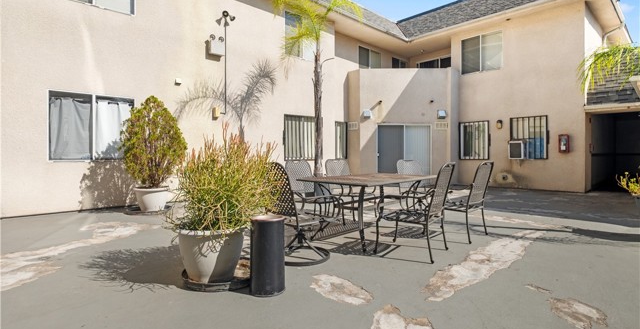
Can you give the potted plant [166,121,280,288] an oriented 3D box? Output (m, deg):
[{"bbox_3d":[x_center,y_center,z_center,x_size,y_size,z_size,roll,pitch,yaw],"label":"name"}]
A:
[{"bbox_3d":[-0.780,0.281,2.553,0.900,1.220,0.860,-1,1,-41],"label":"potted plant"}]

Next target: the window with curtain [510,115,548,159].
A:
[{"bbox_3d":[6.278,-0.784,9.637,0.120,1.280,0.990,-1,1,-41],"label":"window with curtain"}]

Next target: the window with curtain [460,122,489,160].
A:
[{"bbox_3d":[5.218,-0.803,10.848,0.120,1.280,0.990,-1,1,-41],"label":"window with curtain"}]

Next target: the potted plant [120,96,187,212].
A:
[{"bbox_3d":[-3.130,-0.218,6.050,1.160,2.170,1.160,0,1,0],"label":"potted plant"}]

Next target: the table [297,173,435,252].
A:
[{"bbox_3d":[0.725,0.540,4.255,1.010,0.720,1.900,1,1,41],"label":"table"}]

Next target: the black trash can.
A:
[{"bbox_3d":[-0.386,0.668,2.400,0.255,0.540,0.255,0,1,0],"label":"black trash can"}]

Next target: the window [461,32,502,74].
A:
[{"bbox_3d":[5.550,-3.800,11.000,0.100,1.240,1.300,-1,1,-43],"label":"window"}]

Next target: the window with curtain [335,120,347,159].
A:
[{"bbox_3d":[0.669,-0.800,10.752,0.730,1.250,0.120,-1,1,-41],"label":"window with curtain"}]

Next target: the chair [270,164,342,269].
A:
[{"bbox_3d":[-0.224,0.431,3.041,0.700,0.920,0.600,-1,2,-44],"label":"chair"}]

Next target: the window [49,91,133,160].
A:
[{"bbox_3d":[-4.182,-0.676,5.937,1.290,1.200,0.100,-1,1,-41],"label":"window"}]

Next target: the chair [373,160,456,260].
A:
[{"bbox_3d":[1.000,0.447,3.360,0.690,0.940,0.600,1,1,35],"label":"chair"}]

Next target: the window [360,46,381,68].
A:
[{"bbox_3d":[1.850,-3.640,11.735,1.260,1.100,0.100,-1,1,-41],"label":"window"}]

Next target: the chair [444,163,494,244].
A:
[{"bbox_3d":[1.704,0.415,3.931,0.600,0.910,0.690,-1,2,-42],"label":"chair"}]

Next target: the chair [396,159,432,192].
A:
[{"bbox_3d":[1.650,0.395,5.600,0.600,0.960,0.670,0,1,18],"label":"chair"}]

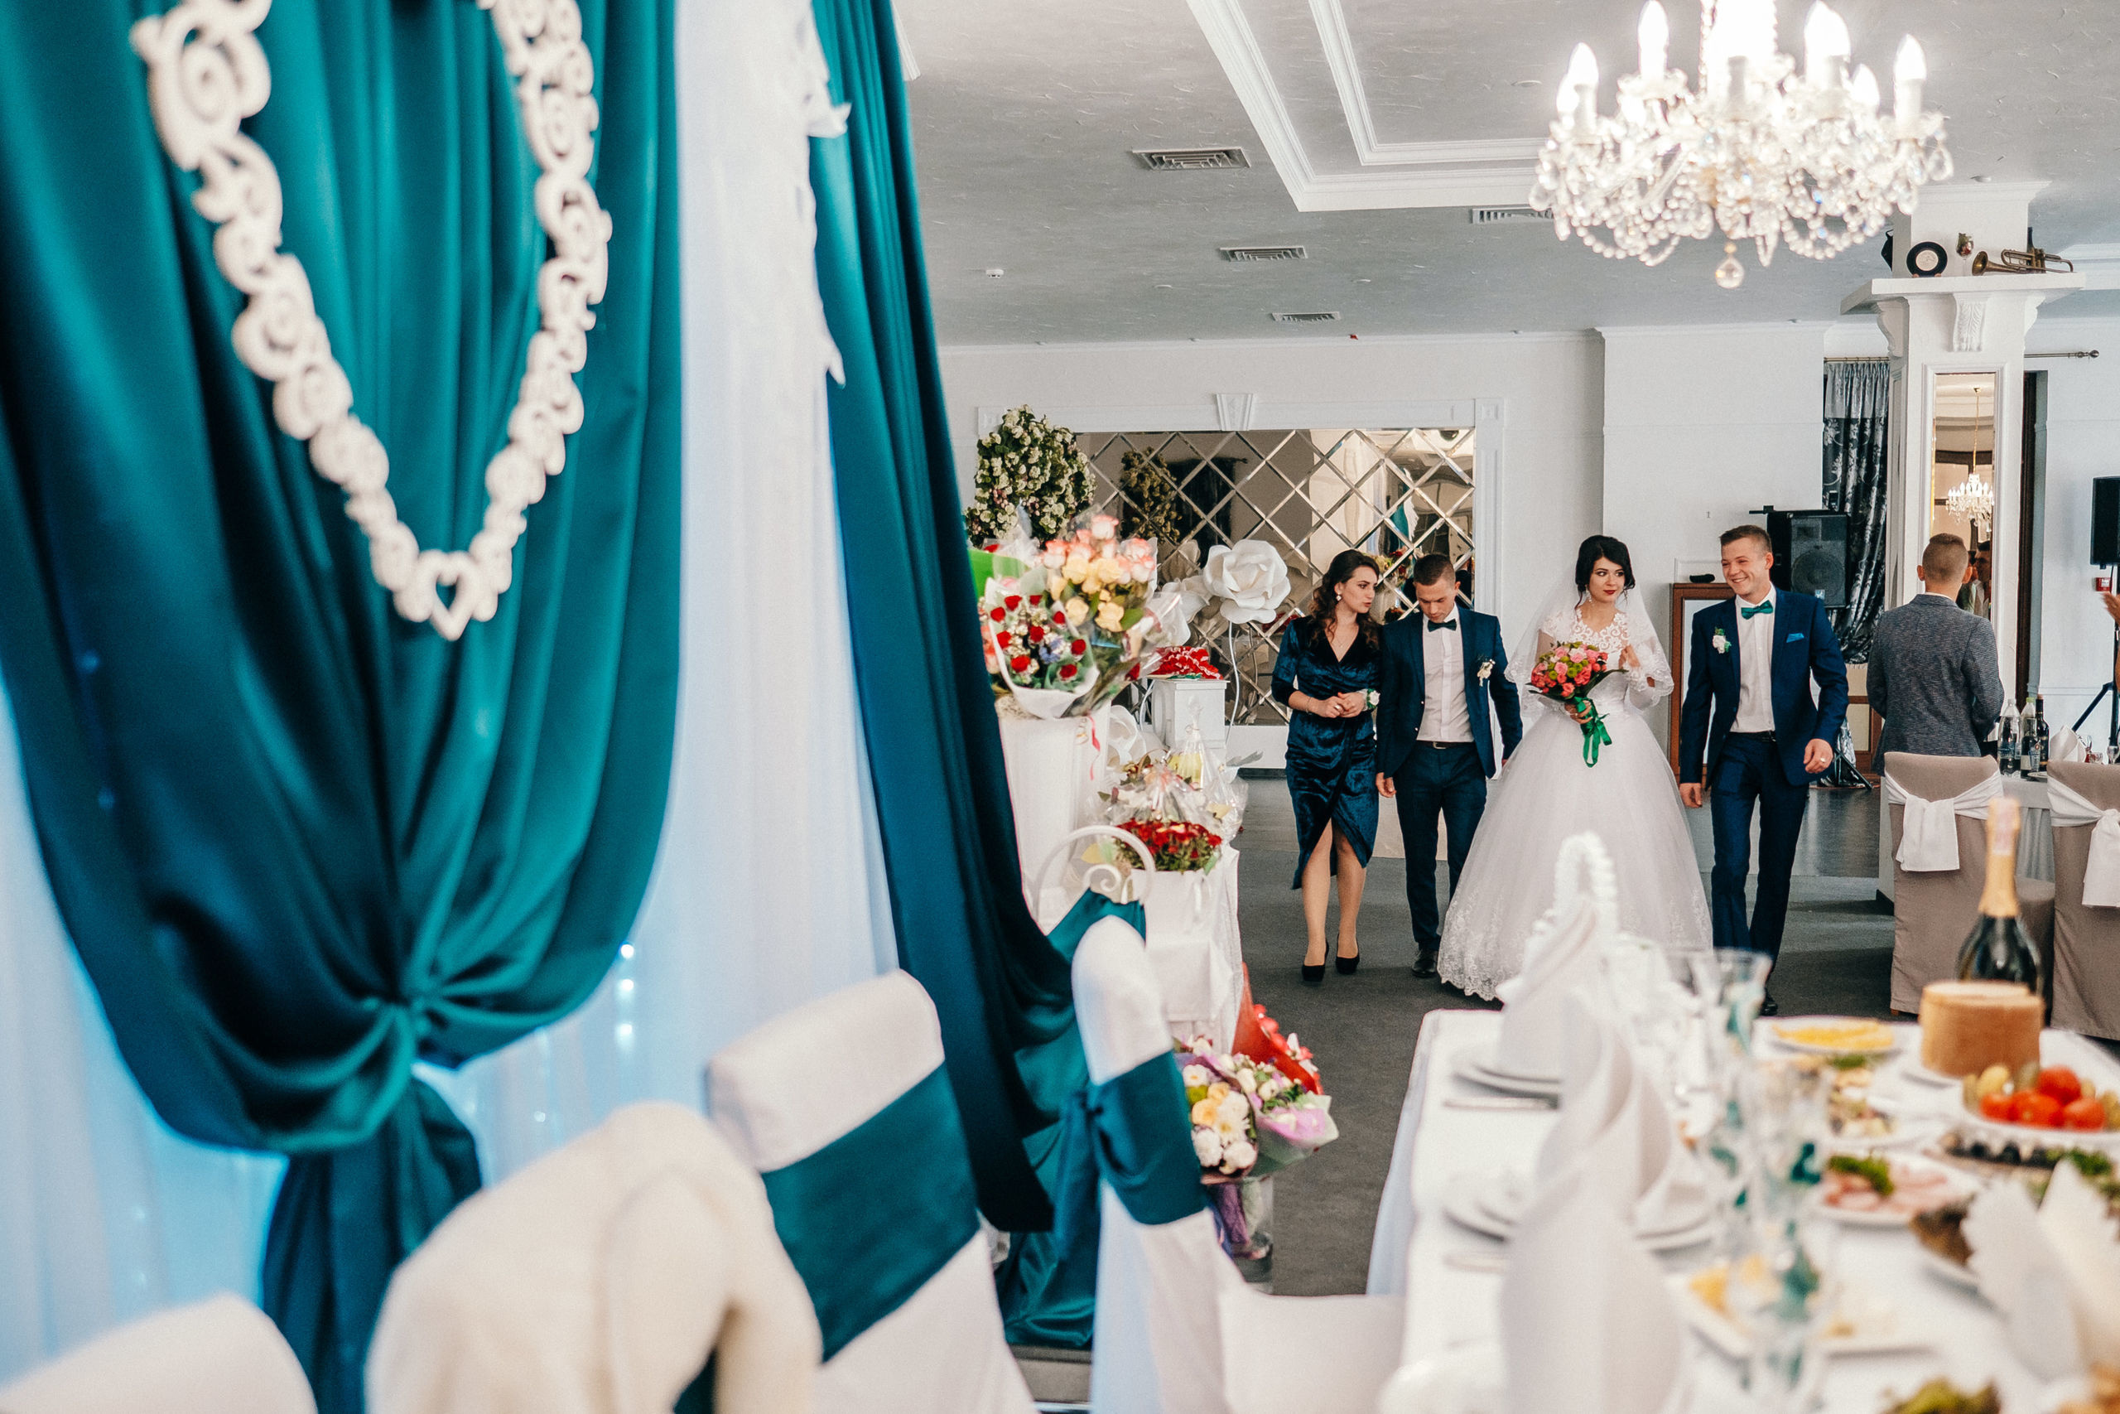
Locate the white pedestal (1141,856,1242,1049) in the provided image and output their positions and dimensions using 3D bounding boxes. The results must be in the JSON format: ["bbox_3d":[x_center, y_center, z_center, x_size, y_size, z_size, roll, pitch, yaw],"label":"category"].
[{"bbox_3d":[0.300,0.848,5.427,0.370,0.800,0.370,1,3,12],"label":"white pedestal"}]

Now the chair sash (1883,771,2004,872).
[{"bbox_3d":[3.115,0.400,7.280,0.420,0.350,0.130,3,5,43],"label":"chair sash"}]

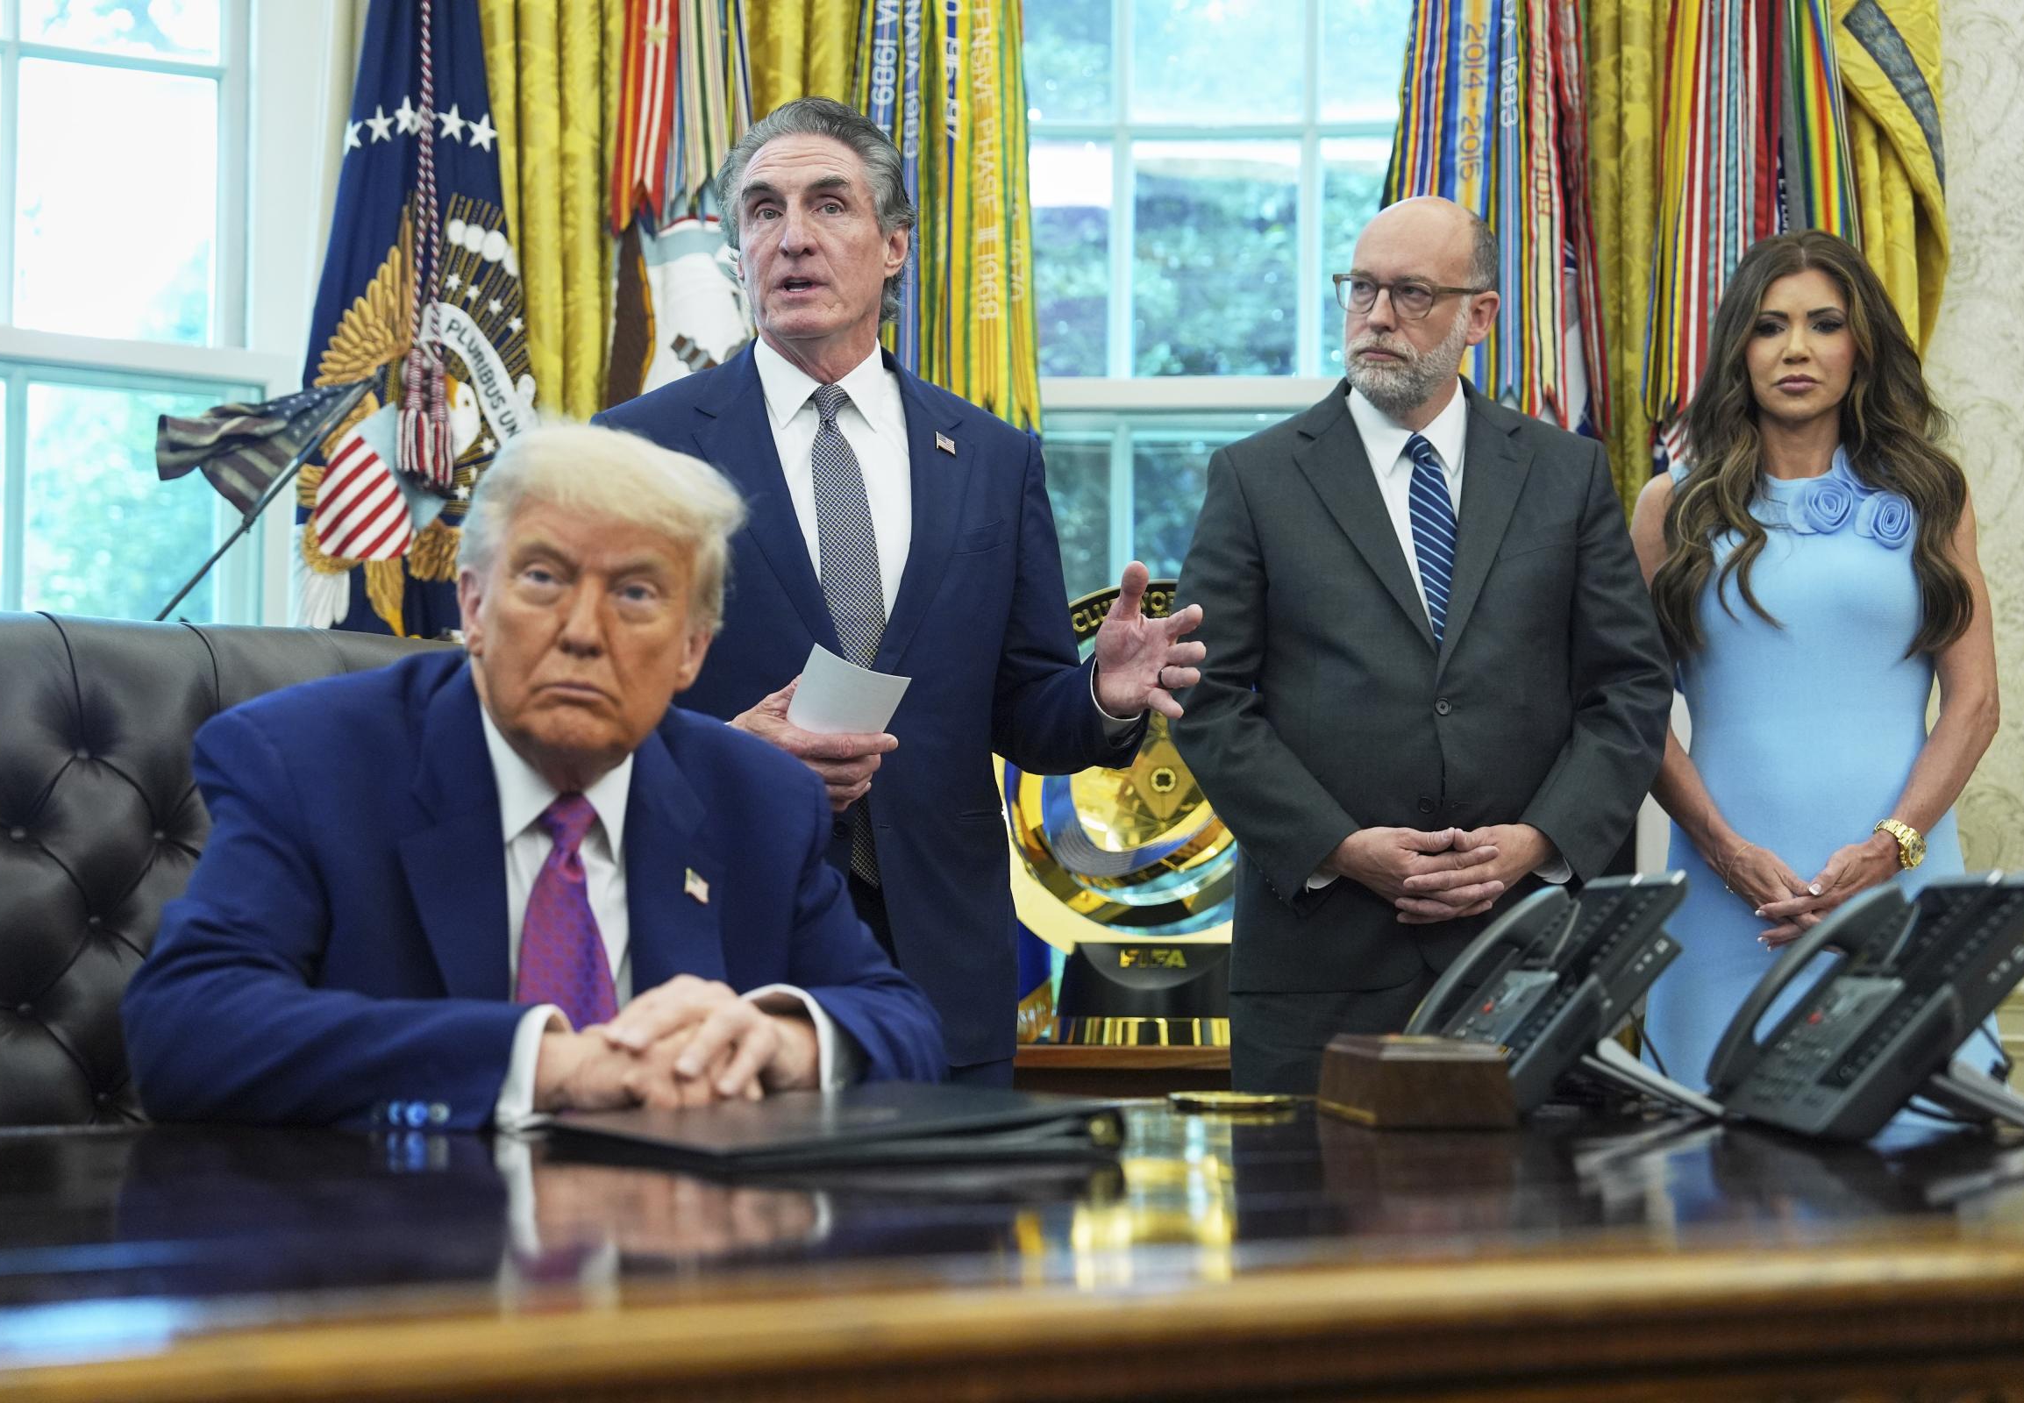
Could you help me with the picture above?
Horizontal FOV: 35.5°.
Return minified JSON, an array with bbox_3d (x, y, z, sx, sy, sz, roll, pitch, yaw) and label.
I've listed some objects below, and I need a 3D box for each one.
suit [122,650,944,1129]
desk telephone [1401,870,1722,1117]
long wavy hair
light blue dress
[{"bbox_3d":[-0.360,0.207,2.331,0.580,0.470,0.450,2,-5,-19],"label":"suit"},{"bbox_3d":[0.402,0.215,2.320,0.185,0.175,0.265,0,-4,2],"label":"desk telephone"},{"bbox_3d":[0.924,-0.291,3.693,0.355,0.490,0.270,-1,-4,12],"label":"long wavy hair"},{"bbox_3d":[0.927,0.230,3.663,0.410,1.000,0.300,-1,-4,12],"label":"light blue dress"}]

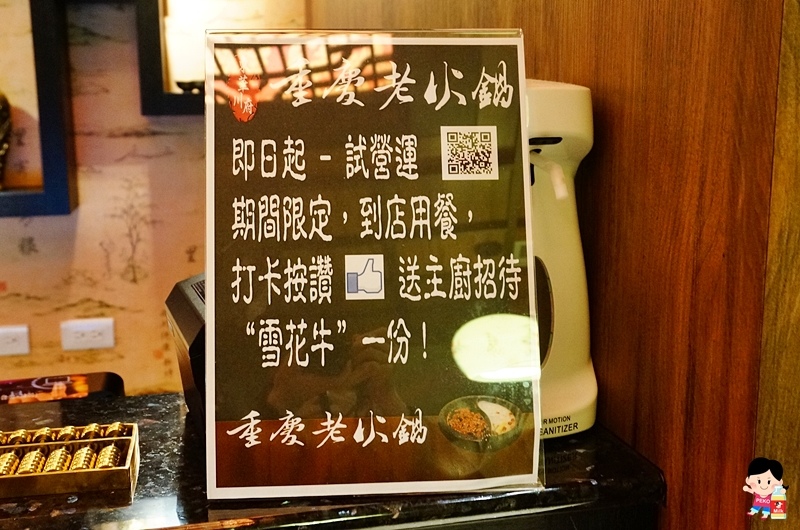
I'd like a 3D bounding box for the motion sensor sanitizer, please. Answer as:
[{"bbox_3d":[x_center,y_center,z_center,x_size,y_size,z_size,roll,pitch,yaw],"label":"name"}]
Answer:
[{"bbox_3d":[0.091,-0.014,0.643,0.112,0.266,0.125,-2,9,-13],"label":"motion sensor sanitizer"}]

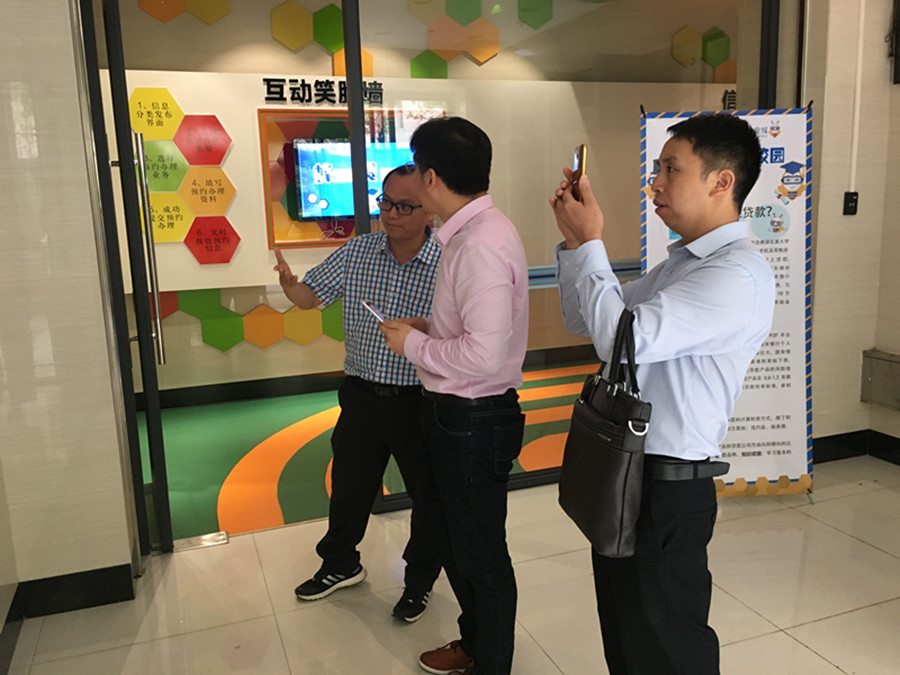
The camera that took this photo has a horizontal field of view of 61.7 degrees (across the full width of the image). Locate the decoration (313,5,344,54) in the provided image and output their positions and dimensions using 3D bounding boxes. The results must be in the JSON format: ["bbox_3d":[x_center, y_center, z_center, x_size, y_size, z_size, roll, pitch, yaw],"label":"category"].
[{"bbox_3d":[-0.919,-2.423,5.916,0.320,0.370,0.025,-6,10,-19],"label":"decoration"}]

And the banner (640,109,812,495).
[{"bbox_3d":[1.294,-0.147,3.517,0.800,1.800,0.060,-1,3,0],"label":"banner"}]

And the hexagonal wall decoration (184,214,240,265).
[{"bbox_3d":[-1.688,-0.689,5.370,0.394,0.341,0.025,-5,11,-19],"label":"hexagonal wall decoration"}]

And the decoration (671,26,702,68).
[{"bbox_3d":[2.128,-2.612,6.779,0.305,0.352,0.025,-5,11,-19],"label":"decoration"}]

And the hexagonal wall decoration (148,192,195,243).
[{"bbox_3d":[-2.098,-0.885,5.574,0.425,0.367,0.025,-6,10,-19],"label":"hexagonal wall decoration"}]

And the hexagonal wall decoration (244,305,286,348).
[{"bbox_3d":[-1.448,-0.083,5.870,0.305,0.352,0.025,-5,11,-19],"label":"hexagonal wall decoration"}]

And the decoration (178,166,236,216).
[{"bbox_3d":[-1.812,-1.093,5.648,0.425,0.367,0.025,-6,10,-19],"label":"decoration"}]

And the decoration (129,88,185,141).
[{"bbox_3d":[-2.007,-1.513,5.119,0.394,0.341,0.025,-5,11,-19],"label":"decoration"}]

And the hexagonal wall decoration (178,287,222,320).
[{"bbox_3d":[-1.885,-0.305,5.673,0.305,0.352,0.025,-5,11,-19],"label":"hexagonal wall decoration"}]

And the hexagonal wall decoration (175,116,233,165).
[{"bbox_3d":[-1.830,-1.459,5.586,0.425,0.367,0.025,-6,10,-19],"label":"hexagonal wall decoration"}]

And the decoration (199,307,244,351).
[{"bbox_3d":[-1.734,-0.060,5.769,0.305,0.352,0.025,-5,11,-19],"label":"decoration"}]

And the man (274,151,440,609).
[{"bbox_3d":[-0.285,0.202,2.724,0.640,1.610,0.500,0,10,11],"label":"man"}]

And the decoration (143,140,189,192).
[{"bbox_3d":[-1.989,-1.171,5.181,0.394,0.341,0.025,-5,11,-19],"label":"decoration"}]

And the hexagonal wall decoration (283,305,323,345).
[{"bbox_3d":[-1.196,-0.112,6.164,0.317,0.366,0.025,-6,10,-19],"label":"hexagonal wall decoration"}]

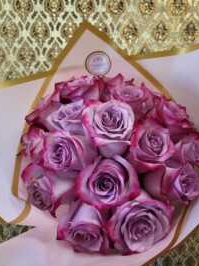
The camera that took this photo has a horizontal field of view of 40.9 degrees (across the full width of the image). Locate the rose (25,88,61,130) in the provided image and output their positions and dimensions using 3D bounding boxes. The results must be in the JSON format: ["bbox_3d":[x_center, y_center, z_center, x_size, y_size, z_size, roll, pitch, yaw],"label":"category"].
[{"bbox_3d":[-0.076,-0.033,0.370,0.052,0.054,0.054,36,-2,-31],"label":"rose"}]

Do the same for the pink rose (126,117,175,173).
[{"bbox_3d":[0.061,0.014,0.325,0.060,0.060,0.056,-9,-11,-26],"label":"pink rose"}]

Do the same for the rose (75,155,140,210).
[{"bbox_3d":[0.010,0.060,0.328,0.073,0.073,0.060,0,3,2],"label":"rose"}]

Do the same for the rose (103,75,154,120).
[{"bbox_3d":[0.038,-0.047,0.365,0.058,0.052,0.058,10,31,0],"label":"rose"}]

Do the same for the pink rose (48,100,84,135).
[{"bbox_3d":[-0.045,-0.020,0.350,0.052,0.052,0.052,14,56,37],"label":"pink rose"}]

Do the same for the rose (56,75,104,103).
[{"bbox_3d":[-0.027,-0.056,0.395,0.067,0.056,0.067,0,32,17],"label":"rose"}]

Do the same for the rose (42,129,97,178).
[{"bbox_3d":[-0.037,0.026,0.325,0.056,0.056,0.054,11,-3,30],"label":"rose"}]

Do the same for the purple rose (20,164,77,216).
[{"bbox_3d":[-0.068,0.077,0.362,0.064,0.064,0.060,0,14,35],"label":"purple rose"}]

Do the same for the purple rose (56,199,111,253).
[{"bbox_3d":[-0.019,0.113,0.325,0.060,0.060,0.057,4,35,12],"label":"purple rose"}]

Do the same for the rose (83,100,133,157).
[{"bbox_3d":[0.011,-0.006,0.338,0.066,0.066,0.060,0,-25,-3],"label":"rose"}]

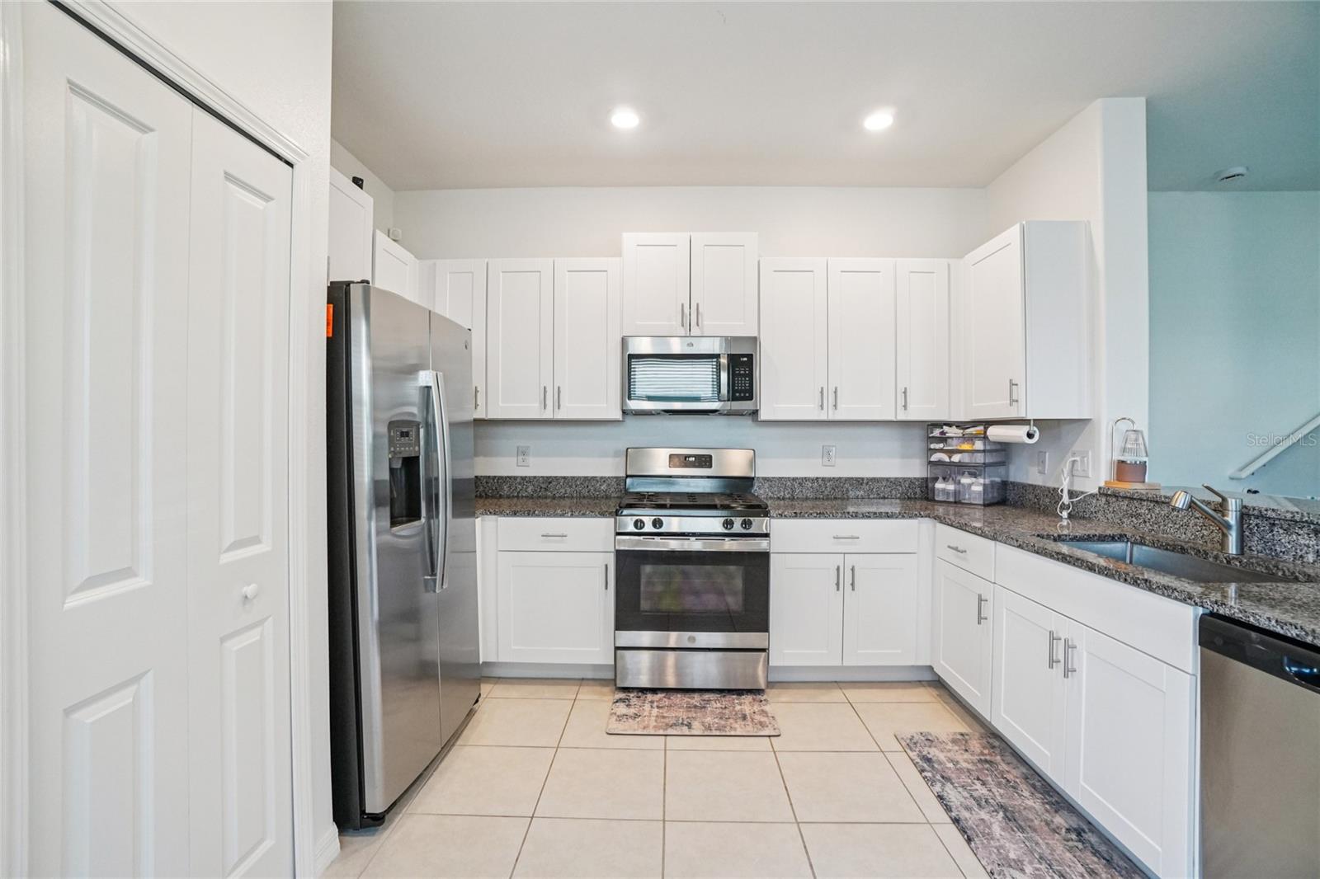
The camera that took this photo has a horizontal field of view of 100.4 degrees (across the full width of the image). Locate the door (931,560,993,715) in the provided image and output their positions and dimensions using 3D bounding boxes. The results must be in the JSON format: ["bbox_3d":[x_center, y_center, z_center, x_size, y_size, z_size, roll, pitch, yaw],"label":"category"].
[{"bbox_3d":[1.346,0.864,2.446,0.022,0.565,0.455,0,1,1],"label":"door"}]

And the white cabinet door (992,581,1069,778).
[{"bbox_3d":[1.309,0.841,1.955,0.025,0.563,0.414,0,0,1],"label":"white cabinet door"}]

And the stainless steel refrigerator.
[{"bbox_3d":[-1.270,0.387,2.242,0.840,1.782,0.900,0,0,1],"label":"stainless steel refrigerator"}]

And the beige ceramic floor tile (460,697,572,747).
[{"bbox_3d":[-0.635,1.281,2.495,0.444,0.010,0.430,0,0,1],"label":"beige ceramic floor tile"}]

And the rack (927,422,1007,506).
[{"bbox_3d":[1.800,0.145,3.230,0.270,0.440,0.310,0,0,-41],"label":"rack"}]

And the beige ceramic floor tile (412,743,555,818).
[{"bbox_3d":[-0.643,1.282,2.076,0.444,0.010,0.430,0,0,1],"label":"beige ceramic floor tile"}]

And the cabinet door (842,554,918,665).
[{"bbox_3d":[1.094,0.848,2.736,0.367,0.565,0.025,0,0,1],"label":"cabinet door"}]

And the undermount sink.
[{"bbox_3d":[1.570,0.485,1.745,0.410,0.210,0.720,0,0,2],"label":"undermount sink"}]

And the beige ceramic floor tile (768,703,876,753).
[{"bbox_3d":[0.697,1.284,2.464,0.446,0.010,0.426,0,0,1],"label":"beige ceramic floor tile"}]

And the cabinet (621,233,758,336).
[{"bbox_3d":[0.177,-0.873,3.253,0.764,0.580,0.335,0,0,1],"label":"cabinet"}]

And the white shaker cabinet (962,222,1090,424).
[{"bbox_3d":[1.840,-0.557,2.810,0.319,0.914,0.516,0,0,1],"label":"white shaker cabinet"}]

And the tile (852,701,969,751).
[{"bbox_3d":[1.140,1.285,2.454,0.446,0.010,0.426,0,0,1],"label":"tile"}]

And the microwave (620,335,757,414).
[{"bbox_3d":[0.172,-0.362,3.265,0.757,0.420,0.400,0,0,1],"label":"microwave"}]

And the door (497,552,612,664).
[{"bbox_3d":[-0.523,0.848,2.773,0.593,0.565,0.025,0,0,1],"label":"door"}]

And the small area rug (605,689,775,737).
[{"bbox_3d":[0.149,1.273,2.581,0.750,0.010,0.430,0,0,1],"label":"small area rug"}]

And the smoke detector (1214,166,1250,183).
[{"bbox_3d":[3.365,-1.555,3.230,0.142,0.045,0.142,0,1,1],"label":"smoke detector"}]

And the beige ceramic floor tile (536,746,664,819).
[{"bbox_3d":[-0.203,1.282,2.060,0.444,0.010,0.430,0,0,1],"label":"beige ceramic floor tile"}]

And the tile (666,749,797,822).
[{"bbox_3d":[0.243,1.286,2.053,0.448,0.010,0.422,0,0,1],"label":"tile"}]

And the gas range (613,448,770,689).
[{"bbox_3d":[0.172,0.671,3.057,0.762,1.205,0.710,0,0,1],"label":"gas range"}]

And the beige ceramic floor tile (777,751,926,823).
[{"bbox_3d":[0.686,1.284,2.042,0.444,0.010,0.430,0,0,1],"label":"beige ceramic floor tile"}]

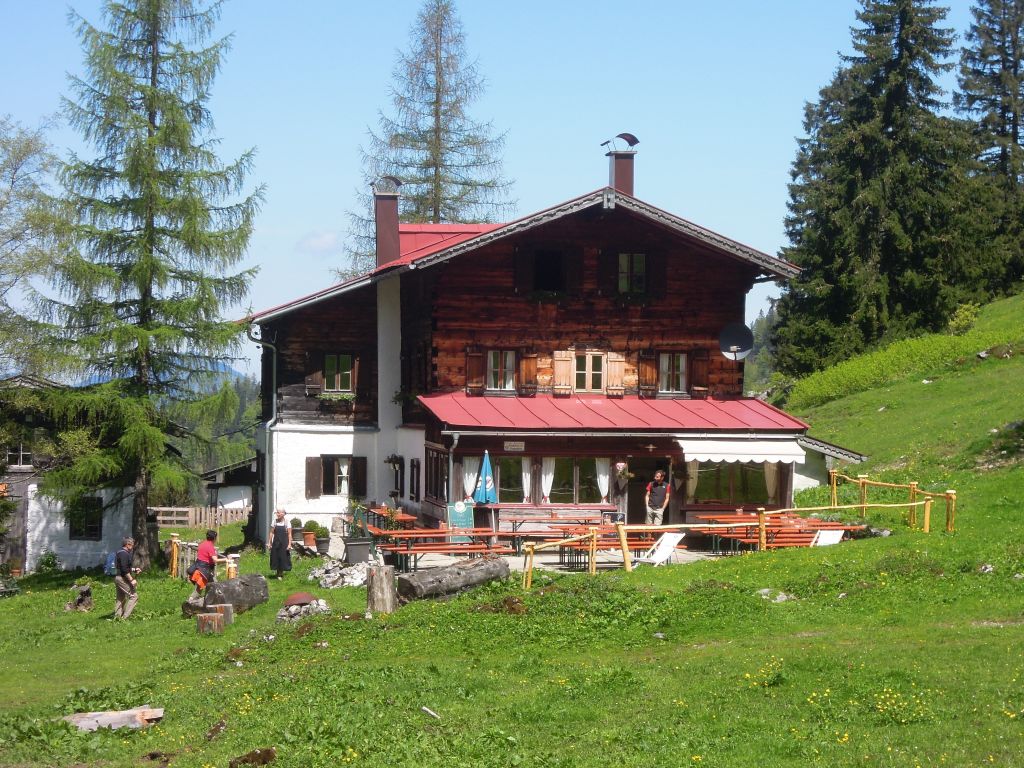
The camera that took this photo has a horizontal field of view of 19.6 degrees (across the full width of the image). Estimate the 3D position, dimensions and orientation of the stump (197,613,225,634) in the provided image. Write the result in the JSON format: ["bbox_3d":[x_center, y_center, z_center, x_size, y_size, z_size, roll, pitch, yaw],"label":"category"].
[{"bbox_3d":[-5.820,4.633,57.100,0.520,0.380,0.520,0,0,-9],"label":"stump"}]

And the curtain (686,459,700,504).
[{"bbox_3d":[3.990,2.154,65.097,0.272,0.995,0.090,0,1,-14],"label":"curtain"}]

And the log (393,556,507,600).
[{"bbox_3d":[-1.044,3.642,55.800,2.449,0.500,0.500,-9,7,-42],"label":"log"}]

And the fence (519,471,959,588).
[{"bbox_3d":[3.950,2.790,59.200,9.400,1.650,10.500,0,0,-9],"label":"fence"}]

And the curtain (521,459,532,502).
[{"bbox_3d":[0.321,2.092,64.181,0.214,0.994,0.090,0,1,-14],"label":"curtain"}]

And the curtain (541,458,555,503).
[{"bbox_3d":[0.763,2.075,63.600,0.310,0.950,0.100,0,1,-10],"label":"curtain"}]

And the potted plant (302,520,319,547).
[{"bbox_3d":[-4.437,3.300,65.300,0.360,0.580,0.360,0,1,-10],"label":"potted plant"}]

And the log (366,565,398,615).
[{"bbox_3d":[-2.285,3.626,52.200,0.550,0.850,0.550,0,0,-9],"label":"log"}]

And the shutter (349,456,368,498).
[{"bbox_3d":[-3.521,2.160,68.143,0.396,0.956,0.050,0,1,-14],"label":"shutter"}]

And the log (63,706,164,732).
[{"bbox_3d":[-6.736,5.671,50.000,1.690,0.300,0.340,1,1,4],"label":"log"}]

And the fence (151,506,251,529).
[{"bbox_3d":[-9.477,4.077,90.000,3.065,0.720,0.120,0,1,-12],"label":"fence"}]

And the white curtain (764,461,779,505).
[{"bbox_3d":[5.743,2.181,65.535,0.309,1.004,0.090,0,1,-14],"label":"white curtain"}]

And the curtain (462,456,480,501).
[{"bbox_3d":[-0.838,1.955,61.200,0.370,0.910,0.100,0,0,-9],"label":"curtain"}]

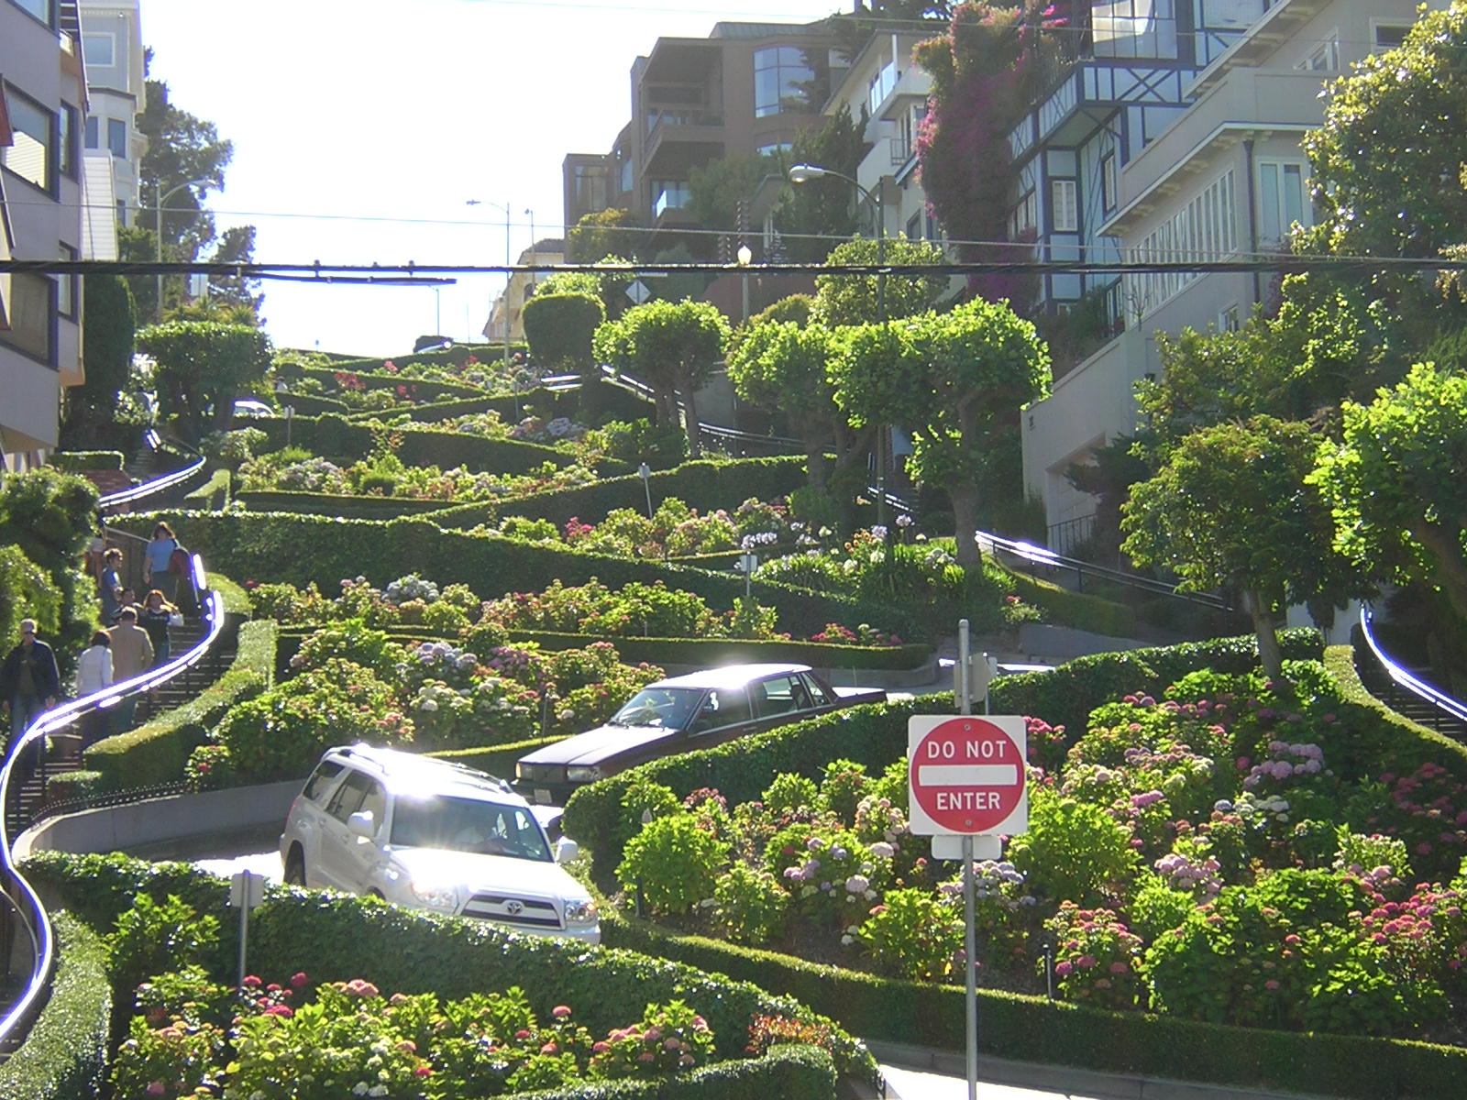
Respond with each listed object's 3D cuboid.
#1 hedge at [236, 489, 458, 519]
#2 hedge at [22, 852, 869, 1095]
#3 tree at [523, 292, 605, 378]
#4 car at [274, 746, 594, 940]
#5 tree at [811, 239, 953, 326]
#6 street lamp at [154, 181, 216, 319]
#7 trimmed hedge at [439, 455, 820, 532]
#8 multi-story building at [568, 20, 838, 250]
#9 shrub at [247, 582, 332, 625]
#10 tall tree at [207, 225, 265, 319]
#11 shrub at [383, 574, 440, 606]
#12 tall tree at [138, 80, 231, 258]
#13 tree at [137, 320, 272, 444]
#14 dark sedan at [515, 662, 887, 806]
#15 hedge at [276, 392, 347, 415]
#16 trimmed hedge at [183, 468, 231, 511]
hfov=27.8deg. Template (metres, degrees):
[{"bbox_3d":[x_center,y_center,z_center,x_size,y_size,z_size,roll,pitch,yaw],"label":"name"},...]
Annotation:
[{"bbox_3d":[-9.756,-1.132,74.165,5.800,0.700,0.800,0,-7,-8],"label":"hedge"},{"bbox_3d":[-2.744,3.432,24.727,8.700,1.950,1.400,-6,-8,35],"label":"hedge"},{"bbox_3d":[-6.667,-8.295,117.000,3.200,3.600,3.200,0,-7,-10],"label":"tree"},{"bbox_3d":[-2.790,3.000,27.750,1.900,1.790,4.780,10,-1,-23],"label":"car"},{"bbox_3d":[4.222,-5.920,83.243,4.200,5.800,4.200,-1,-7,0],"label":"tree"},{"bbox_3d":[-18.486,-8.828,100.000,2.000,7.300,0.350,0,-9,-10],"label":"street lamp"},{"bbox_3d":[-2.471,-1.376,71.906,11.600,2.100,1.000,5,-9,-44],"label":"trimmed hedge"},{"bbox_3d":[-1.055,-16.903,127.000,12.000,11.000,13.000,0,-7,-10],"label":"multi-story building"},{"bbox_3d":[-7.749,0.950,51.764,1.450,0.900,1.250,-1,-7,0],"label":"shrub"},{"bbox_3d":[-23.553,-11.993,140.420,3.000,6.800,3.000,-1,-7,0],"label":"tall tree"},{"bbox_3d":[-5.581,0.766,51.500,1.050,0.850,1.000,0,-7,-10],"label":"shrub"},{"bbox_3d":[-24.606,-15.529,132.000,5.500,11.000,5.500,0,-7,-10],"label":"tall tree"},{"bbox_3d":[-15.333,-4.867,86.000,3.800,3.500,3.600,0,-7,-10],"label":"tree"},{"bbox_3d":[-0.360,2.370,37.000,4.820,1.420,1.770,-9,5,-38],"label":"dark sedan"},{"bbox_3d":[-15.144,-5.199,106.373,3.000,0.850,0.900,-5,-8,31],"label":"hedge"},{"bbox_3d":[-12.400,-1.393,70.000,1.200,1.100,2.500,0,-7,-10],"label":"trimmed hedge"}]

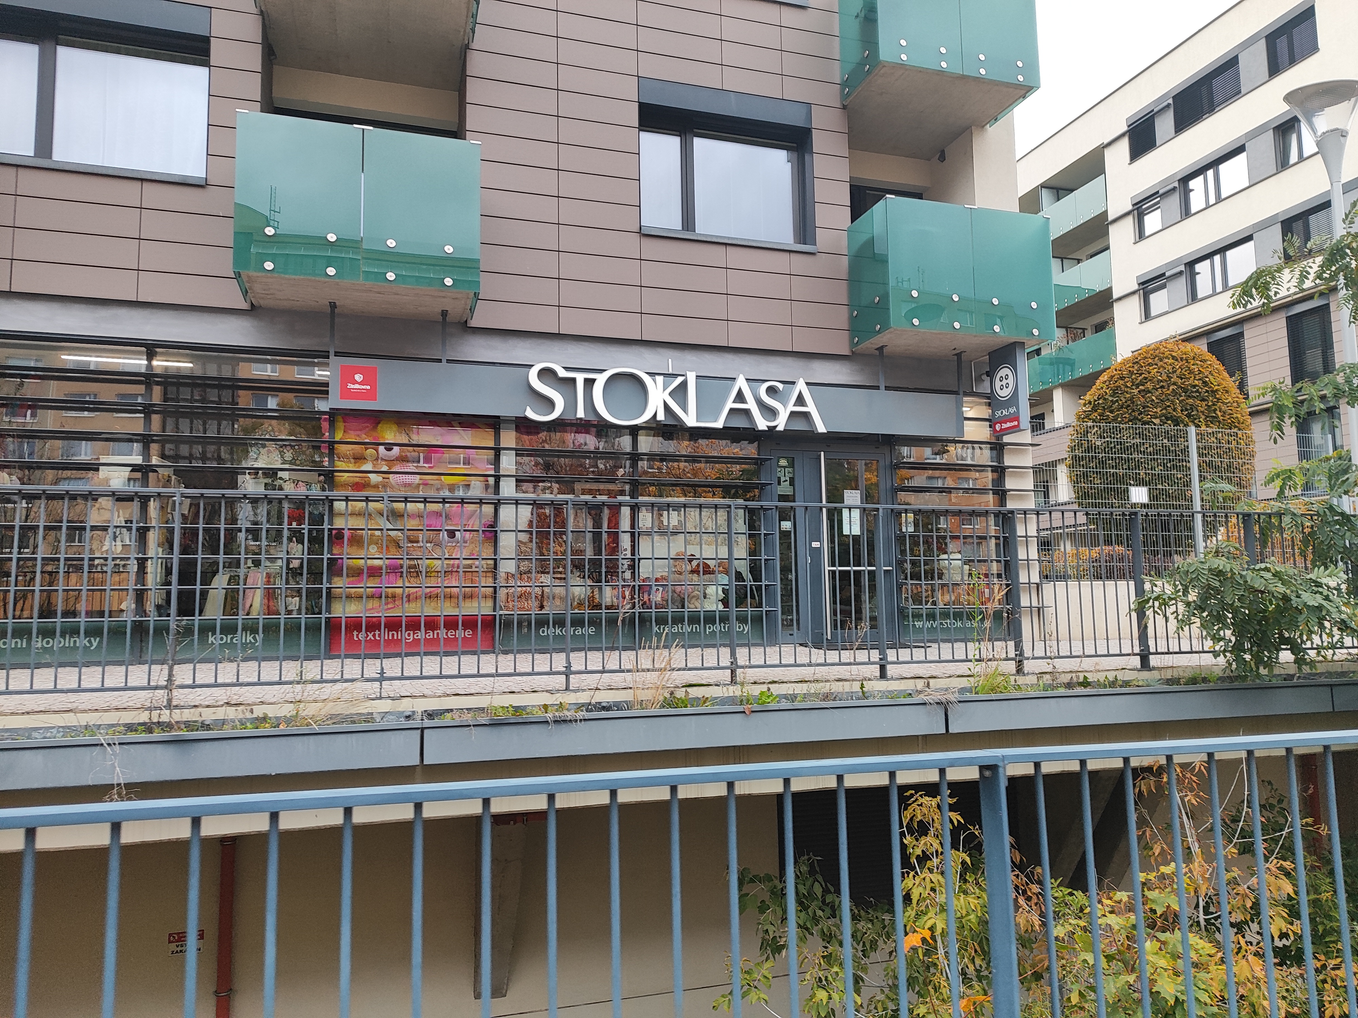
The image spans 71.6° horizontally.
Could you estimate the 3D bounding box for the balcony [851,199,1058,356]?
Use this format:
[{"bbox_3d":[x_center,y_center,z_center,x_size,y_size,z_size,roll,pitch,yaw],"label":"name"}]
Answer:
[{"bbox_3d":[3.147,-2.611,10.918,2.122,1.454,0.906,1,-6,-18],"label":"balcony"}]

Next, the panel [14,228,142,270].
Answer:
[{"bbox_3d":[-5.461,-2.355,8.556,0.984,0.286,0.025,1,-6,-18],"label":"panel"}]

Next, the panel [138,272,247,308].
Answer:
[{"bbox_3d":[-4.526,-2.043,8.832,0.950,0.286,0.025,1,-6,-18],"label":"panel"}]

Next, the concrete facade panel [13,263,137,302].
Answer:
[{"bbox_3d":[-5.456,-2.058,8.527,0.984,0.286,0.025,1,-6,-18],"label":"concrete facade panel"}]

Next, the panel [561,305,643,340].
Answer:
[{"bbox_3d":[-0.834,-1.982,10.042,0.889,0.286,0.025,1,-6,-18],"label":"panel"}]

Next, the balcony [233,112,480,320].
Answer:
[{"bbox_3d":[-2.975,-2.697,8.901,2.101,1.433,0.921,1,-6,-18],"label":"balcony"}]

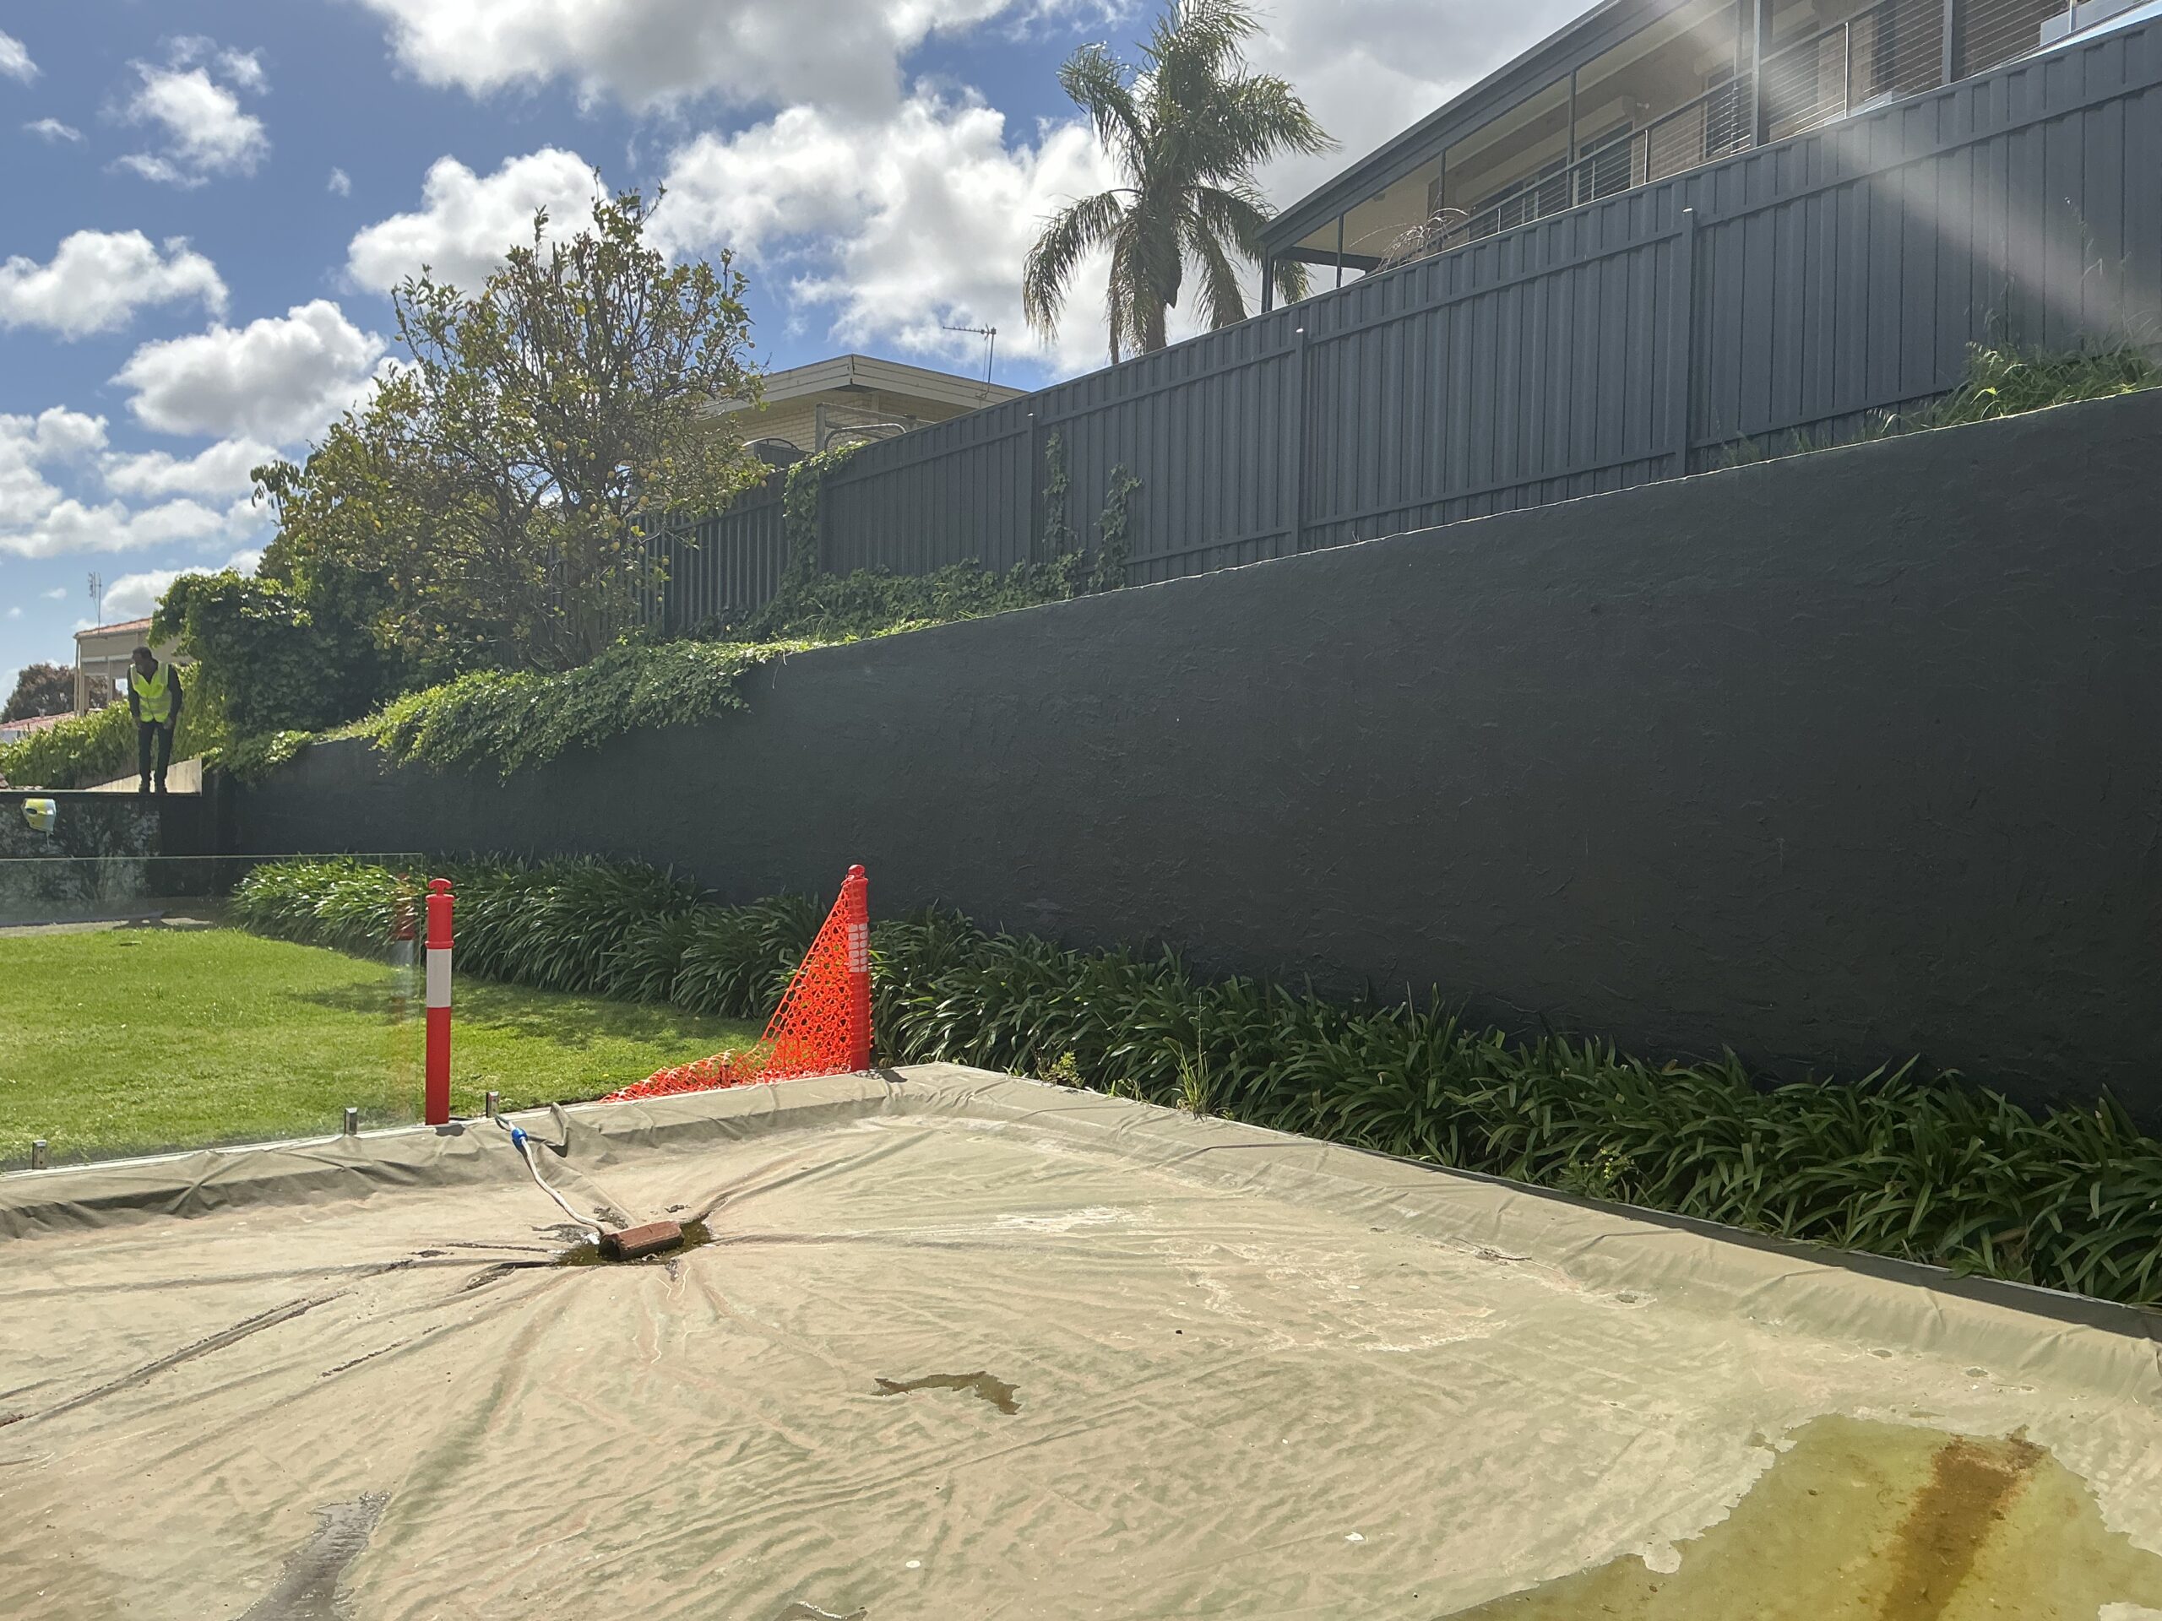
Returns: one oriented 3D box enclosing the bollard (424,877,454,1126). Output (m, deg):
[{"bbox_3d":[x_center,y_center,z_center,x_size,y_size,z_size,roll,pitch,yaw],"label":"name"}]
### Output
[{"bbox_3d":[-2.945,0.880,8.030,0.130,1.130,0.130,1,0,-20],"label":"bollard"}]

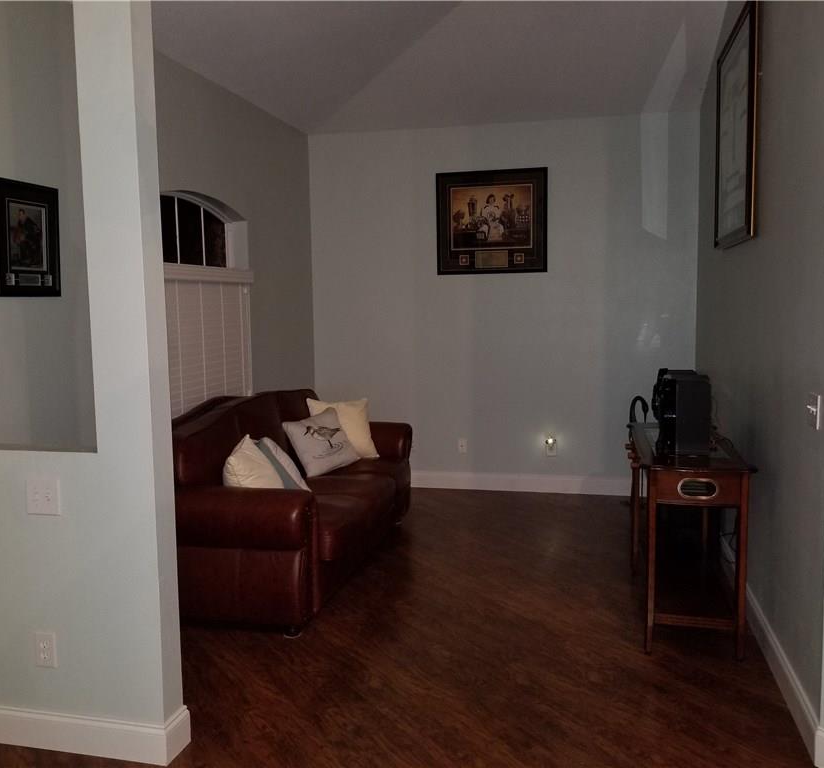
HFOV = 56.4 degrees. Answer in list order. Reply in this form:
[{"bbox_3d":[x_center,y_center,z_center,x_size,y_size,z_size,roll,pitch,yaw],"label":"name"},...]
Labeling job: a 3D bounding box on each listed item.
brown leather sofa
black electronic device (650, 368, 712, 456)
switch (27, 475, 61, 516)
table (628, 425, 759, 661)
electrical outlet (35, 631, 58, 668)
[{"bbox_3d":[-0.676,0.527,4.229,0.903,0.935,2.050,0,6,14],"label":"brown leather sofa"},{"bbox_3d":[1.141,0.117,3.296,0.230,0.330,0.270,0,6,14],"label":"black electronic device"},{"bbox_3d":[-1.146,0.353,2.386,0.118,0.114,0.012,0,6,14],"label":"switch"},{"bbox_3d":[1.210,0.650,3.479,0.443,0.776,1.080,0,6,14],"label":"table"},{"bbox_3d":[-1.165,0.846,2.440,0.071,0.115,0.012,0,6,14],"label":"electrical outlet"}]

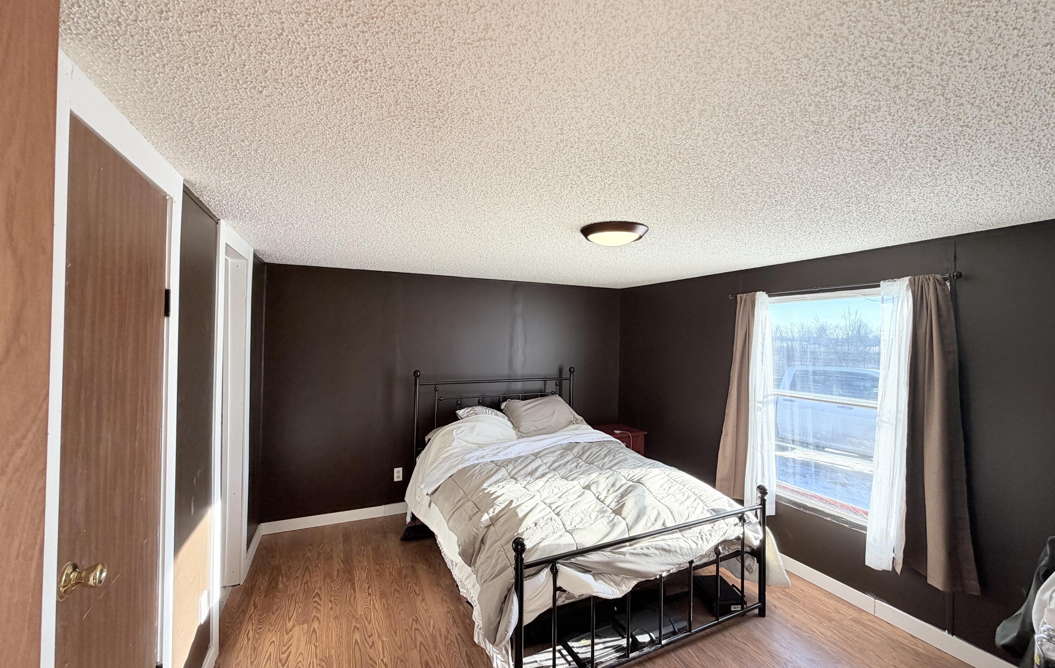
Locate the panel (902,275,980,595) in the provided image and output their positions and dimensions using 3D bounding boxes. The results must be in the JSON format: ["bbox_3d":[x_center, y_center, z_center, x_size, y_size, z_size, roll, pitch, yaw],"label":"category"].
[{"bbox_3d":[2.076,0.474,2.159,0.110,1.570,0.300,1,-1,-24],"label":"panel"}]

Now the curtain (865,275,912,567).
[{"bbox_3d":[1.986,0.500,2.355,0.090,1.600,0.210,1,-1,-24],"label":"curtain"}]

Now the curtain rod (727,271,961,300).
[{"bbox_3d":[1.870,-0.293,2.716,0.090,0.045,1.370,1,-1,-24],"label":"curtain rod"}]

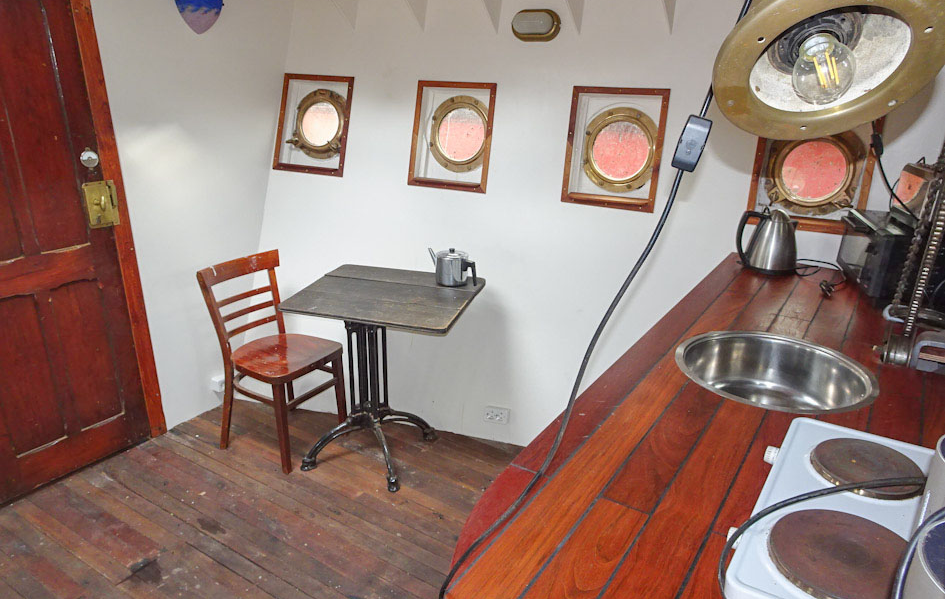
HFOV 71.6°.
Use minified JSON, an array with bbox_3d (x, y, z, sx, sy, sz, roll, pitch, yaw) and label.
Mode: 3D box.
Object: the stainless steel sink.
[{"bbox_3d":[0.698,0.228,1.558,0.420,0.155,0.420,15,25,31],"label":"stainless steel sink"}]

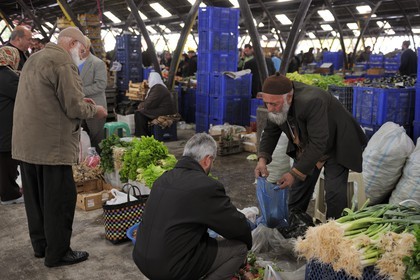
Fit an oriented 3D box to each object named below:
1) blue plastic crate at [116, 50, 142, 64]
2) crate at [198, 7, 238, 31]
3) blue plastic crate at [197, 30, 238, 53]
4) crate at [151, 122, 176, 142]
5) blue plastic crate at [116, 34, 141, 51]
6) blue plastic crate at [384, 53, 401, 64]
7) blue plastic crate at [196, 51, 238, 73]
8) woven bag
[{"bbox_3d":[-2.124,-2.193,11.678,0.375,0.365,0.555,6,12,27],"label":"blue plastic crate"},{"bbox_3d":[0.158,-2.118,7.819,0.585,0.382,0.390,-7,13,-31],"label":"crate"},{"bbox_3d":[0.129,-1.754,7.873,0.592,0.366,0.365,-8,14,-35],"label":"blue plastic crate"},{"bbox_3d":[-0.793,-0.183,7.633,0.350,0.290,0.490,-3,11,-15],"label":"crate"},{"bbox_3d":[-2.124,-2.546,11.611,0.375,0.365,0.555,6,12,27],"label":"blue plastic crate"},{"bbox_3d":[5.569,-2.466,13.579,0.450,0.240,0.360,5,12,25],"label":"blue plastic crate"},{"bbox_3d":[0.116,-1.395,7.944,0.592,0.366,0.365,-8,14,-35],"label":"blue plastic crate"},{"bbox_3d":[-0.631,0.569,3.544,0.390,0.390,0.180,-8,14,-37],"label":"woven bag"}]

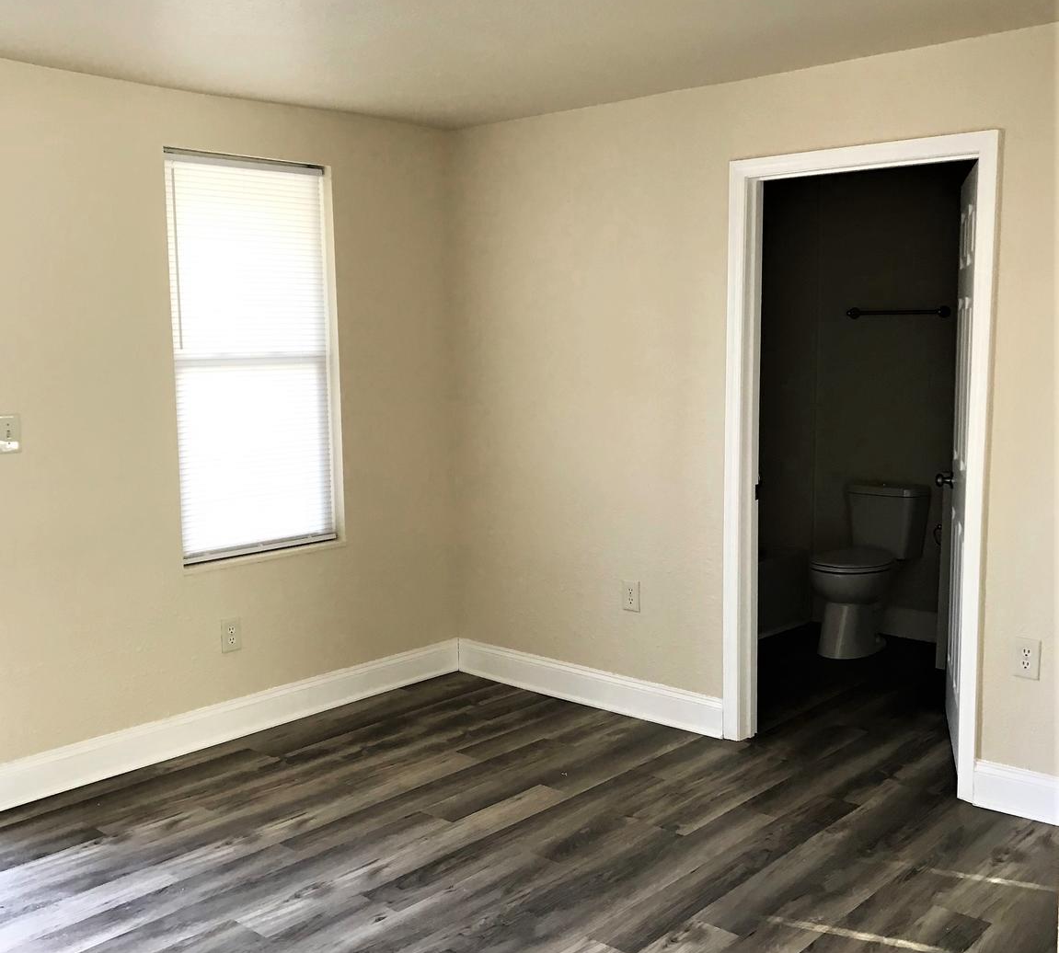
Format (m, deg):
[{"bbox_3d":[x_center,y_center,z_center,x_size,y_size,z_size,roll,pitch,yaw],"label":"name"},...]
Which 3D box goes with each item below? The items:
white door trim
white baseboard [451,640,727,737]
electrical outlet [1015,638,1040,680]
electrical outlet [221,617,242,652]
[{"bbox_3d":[1.101,-0.030,3.871,0.921,2.090,0.140,6,10,40],"label":"white door trim"},{"bbox_3d":[0.210,0.852,4.692,1.361,0.149,0.018,6,10,40],"label":"white baseboard"},{"bbox_3d":[1.529,0.557,3.501,0.076,0.121,0.010,6,10,40],"label":"electrical outlet"},{"bbox_3d":[-1.114,0.592,4.267,0.010,0.121,0.077,6,10,43],"label":"electrical outlet"}]

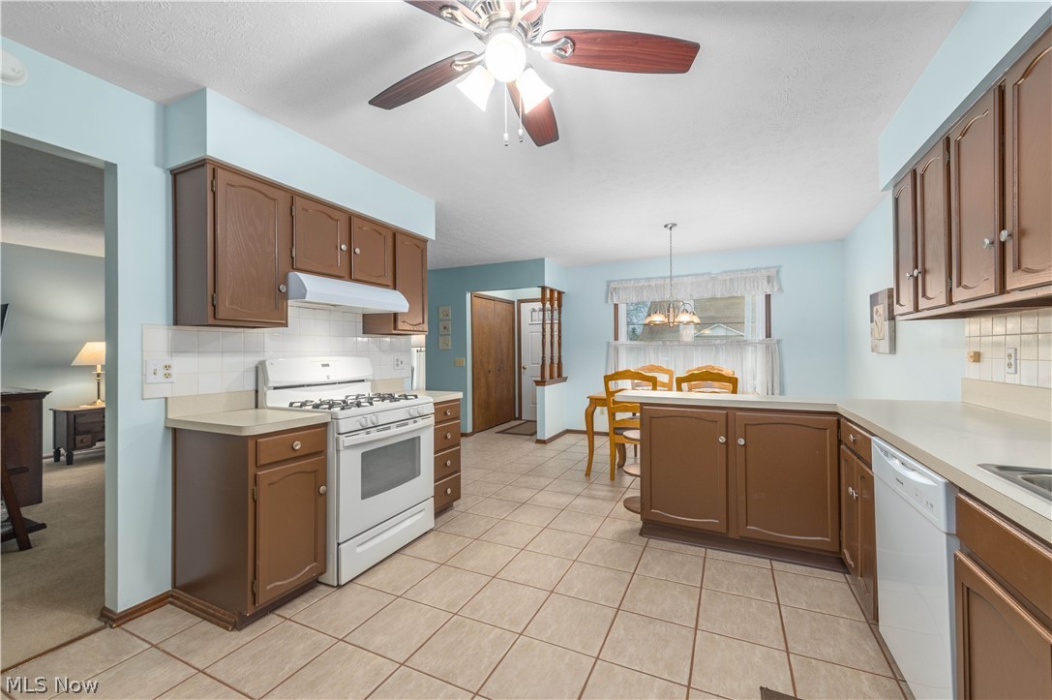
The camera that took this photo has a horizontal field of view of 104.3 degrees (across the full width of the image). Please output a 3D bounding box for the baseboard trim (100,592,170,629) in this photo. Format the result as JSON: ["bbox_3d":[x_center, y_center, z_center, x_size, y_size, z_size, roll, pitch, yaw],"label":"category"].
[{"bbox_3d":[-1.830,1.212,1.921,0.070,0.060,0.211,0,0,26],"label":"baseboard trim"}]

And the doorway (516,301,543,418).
[{"bbox_3d":[0.340,0.220,7.020,0.880,2.030,0.045,0,0,25],"label":"doorway"}]

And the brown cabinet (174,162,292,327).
[{"bbox_3d":[-1.541,-0.501,2.143,0.302,0.762,0.392,0,0,26],"label":"brown cabinet"}]

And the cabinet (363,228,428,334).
[{"bbox_3d":[-1.025,-0.498,3.192,0.302,0.765,0.377,0,0,26],"label":"cabinet"}]

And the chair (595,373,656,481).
[{"bbox_3d":[1.061,0.712,3.940,0.477,1.052,0.520,0,0,26],"label":"chair"}]

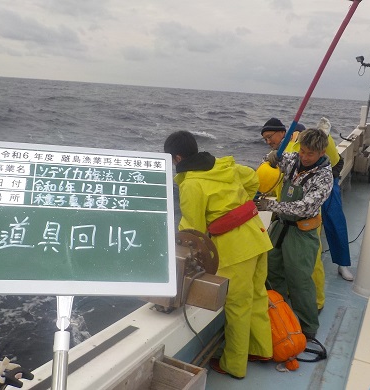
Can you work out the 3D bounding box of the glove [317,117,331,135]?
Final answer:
[{"bbox_3d":[1.207,-0.601,3.898,0.100,0.170,0.110,-4,15,-31],"label":"glove"}]

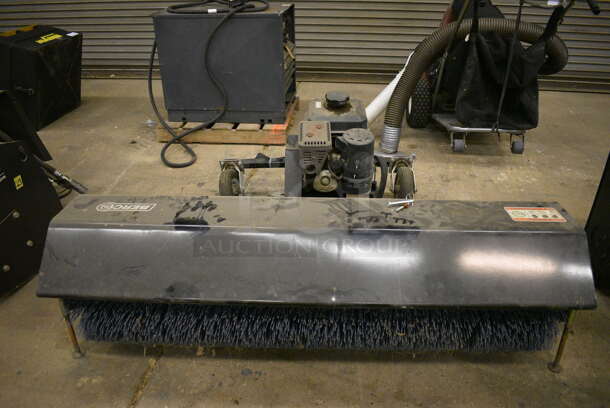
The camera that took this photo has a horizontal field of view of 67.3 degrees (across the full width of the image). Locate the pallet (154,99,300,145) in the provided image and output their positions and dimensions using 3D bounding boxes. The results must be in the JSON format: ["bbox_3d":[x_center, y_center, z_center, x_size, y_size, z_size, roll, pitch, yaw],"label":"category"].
[{"bbox_3d":[-0.564,-0.700,3.693,0.952,0.111,0.900,2,29,6],"label":"pallet"}]

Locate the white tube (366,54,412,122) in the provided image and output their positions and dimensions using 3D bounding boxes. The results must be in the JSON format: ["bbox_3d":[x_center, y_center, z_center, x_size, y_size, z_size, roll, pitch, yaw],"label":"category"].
[{"bbox_3d":[0.623,-0.841,3.401,0.100,0.661,0.100,34,23,-17],"label":"white tube"}]

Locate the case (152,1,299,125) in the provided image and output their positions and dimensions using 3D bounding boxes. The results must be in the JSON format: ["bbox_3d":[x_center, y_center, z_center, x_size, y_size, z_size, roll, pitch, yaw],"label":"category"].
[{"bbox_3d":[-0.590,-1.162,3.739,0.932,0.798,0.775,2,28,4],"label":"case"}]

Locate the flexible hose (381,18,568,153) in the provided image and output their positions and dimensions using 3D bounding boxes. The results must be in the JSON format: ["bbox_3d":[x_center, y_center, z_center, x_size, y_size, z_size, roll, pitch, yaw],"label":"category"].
[{"bbox_3d":[1.016,-0.717,2.985,0.970,0.940,0.500,2,28,4],"label":"flexible hose"}]

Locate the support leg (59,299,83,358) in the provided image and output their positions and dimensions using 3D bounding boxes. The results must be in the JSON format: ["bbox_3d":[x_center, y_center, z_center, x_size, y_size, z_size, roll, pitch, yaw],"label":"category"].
[{"bbox_3d":[-0.793,0.422,1.556,0.042,0.270,0.042,1,28,2],"label":"support leg"}]

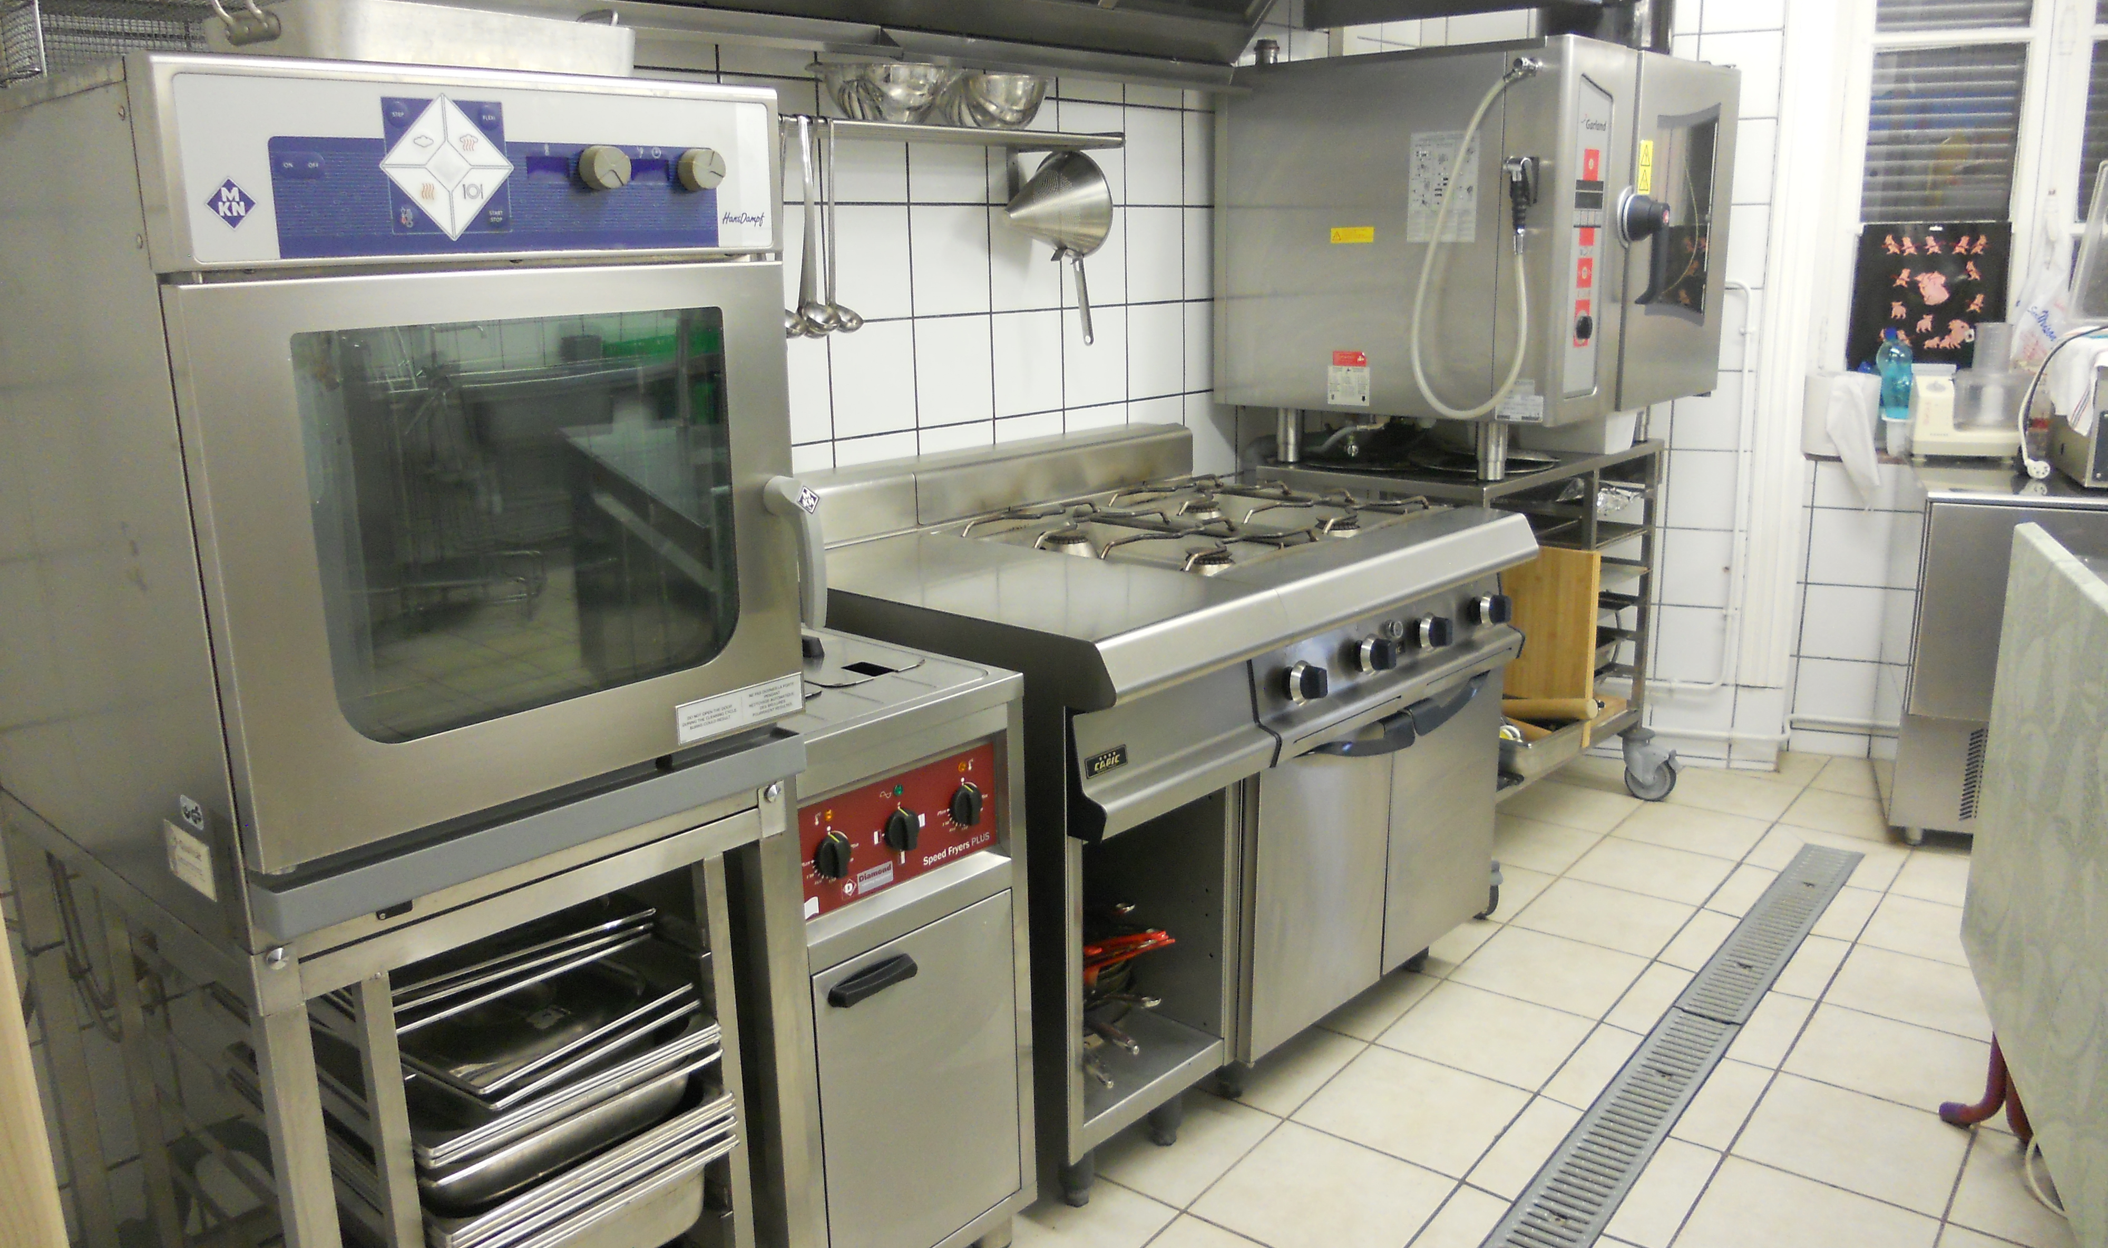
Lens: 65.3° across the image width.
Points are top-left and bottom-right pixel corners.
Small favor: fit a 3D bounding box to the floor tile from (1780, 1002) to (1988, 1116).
[{"bbox_3d":[1.439,0.753,2.786,0.302,0.010,0.302,10,17,36],"label":"floor tile"}]

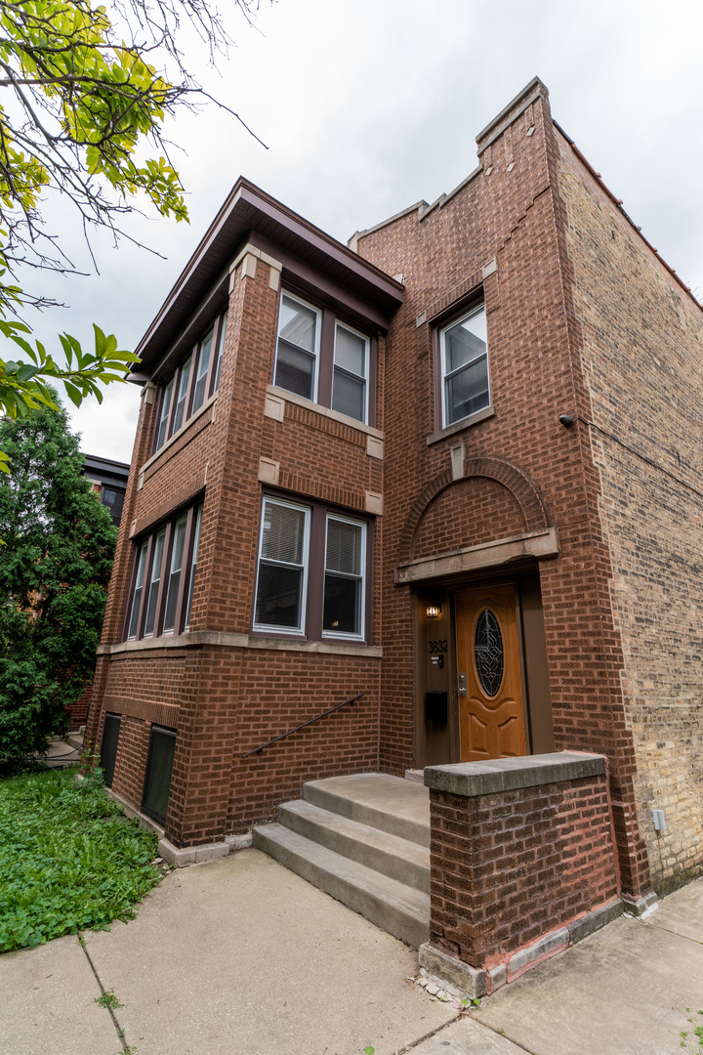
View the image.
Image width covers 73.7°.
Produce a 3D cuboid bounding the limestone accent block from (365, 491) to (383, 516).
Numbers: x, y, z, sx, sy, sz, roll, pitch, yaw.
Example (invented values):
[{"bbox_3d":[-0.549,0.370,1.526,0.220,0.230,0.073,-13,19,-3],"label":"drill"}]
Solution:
[{"bbox_3d":[0.292,-0.337,6.741,0.322,0.308,0.109,15,-21,-37],"label":"limestone accent block"}]

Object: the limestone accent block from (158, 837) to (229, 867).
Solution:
[{"bbox_3d":[-1.497,3.031,4.449,0.478,0.113,0.519,14,-21,-36],"label":"limestone accent block"}]

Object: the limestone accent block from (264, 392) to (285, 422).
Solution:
[{"bbox_3d":[-1.023,-1.515,5.944,0.331,0.322,0.109,15,-21,-37],"label":"limestone accent block"}]

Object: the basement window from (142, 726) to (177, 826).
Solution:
[{"bbox_3d":[-2.091,2.715,5.173,0.100,0.902,0.869,15,-21,-37],"label":"basement window"}]

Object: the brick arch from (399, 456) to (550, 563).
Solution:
[{"bbox_3d":[1.355,-0.271,5.611,0.140,1.141,2.111,14,-21,-36],"label":"brick arch"}]

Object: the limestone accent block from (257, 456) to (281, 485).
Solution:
[{"bbox_3d":[-1.046,-0.682,5.690,0.327,0.308,0.109,15,-21,-37],"label":"limestone accent block"}]

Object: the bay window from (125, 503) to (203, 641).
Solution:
[{"bbox_3d":[-2.633,0.696,6.687,0.160,1.799,3.202,15,-21,-37],"label":"bay window"}]

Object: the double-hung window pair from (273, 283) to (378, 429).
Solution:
[{"bbox_3d":[-0.335,-2.388,6.710,1.809,1.651,0.126,15,-20,-37],"label":"double-hung window pair"}]

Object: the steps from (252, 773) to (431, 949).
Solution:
[{"bbox_3d":[0.433,2.838,4.304,1.702,0.497,2.378,15,-21,-37],"label":"steps"}]

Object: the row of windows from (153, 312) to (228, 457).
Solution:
[{"bbox_3d":[-2.556,-2.287,7.593,0.160,1.688,3.202,15,-21,-37],"label":"row of windows"}]

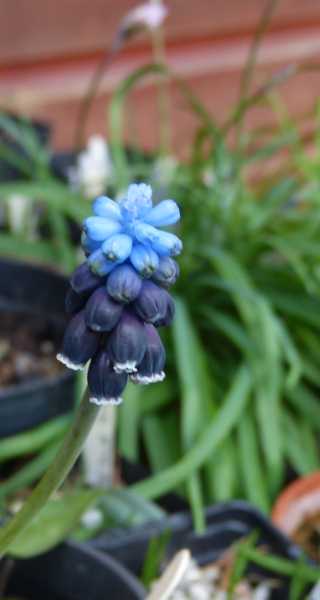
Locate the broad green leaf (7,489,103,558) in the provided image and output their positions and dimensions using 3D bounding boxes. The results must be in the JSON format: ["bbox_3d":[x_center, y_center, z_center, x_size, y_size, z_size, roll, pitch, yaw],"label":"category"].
[{"bbox_3d":[-0.032,0.068,0.410,0.031,0.016,0.018,6,20,0],"label":"broad green leaf"}]

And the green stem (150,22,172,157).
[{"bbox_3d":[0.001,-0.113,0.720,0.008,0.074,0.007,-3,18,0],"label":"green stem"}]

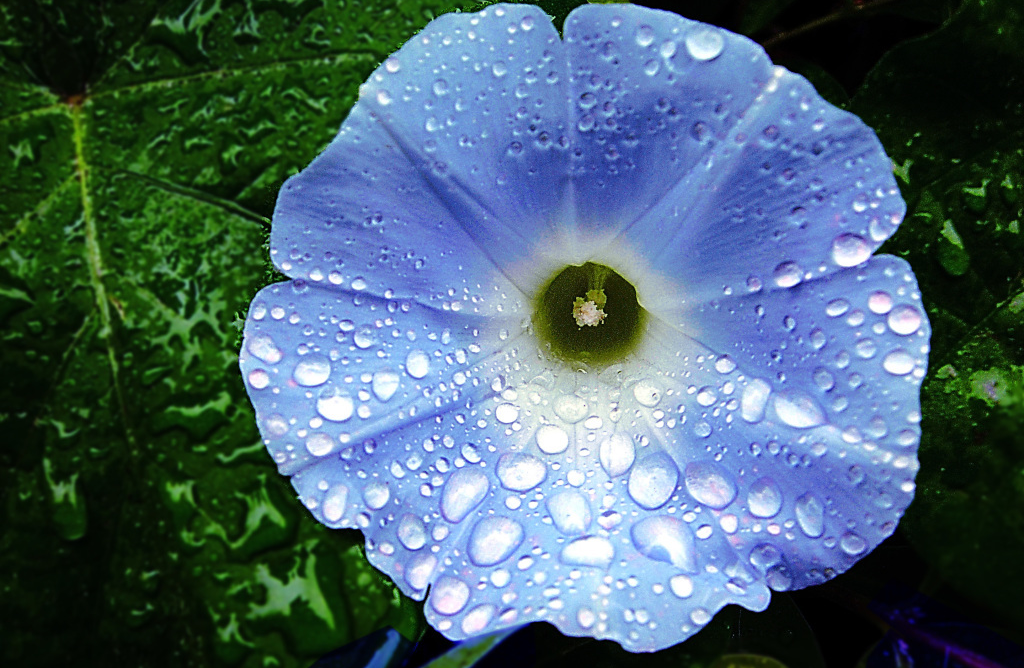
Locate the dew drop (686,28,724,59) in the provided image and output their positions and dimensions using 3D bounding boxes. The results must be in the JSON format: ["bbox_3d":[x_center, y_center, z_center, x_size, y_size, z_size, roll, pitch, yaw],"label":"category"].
[{"bbox_3d":[0.025,-0.037,0.138,0.005,0.004,0.002,3,3,4],"label":"dew drop"}]

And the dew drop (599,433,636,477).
[{"bbox_3d":[0.014,0.015,0.136,0.004,0.003,0.006,6,63,8],"label":"dew drop"}]

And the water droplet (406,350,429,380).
[{"bbox_3d":[-0.012,0.004,0.136,0.003,0.002,0.004,0,78,-22],"label":"water droplet"}]

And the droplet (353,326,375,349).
[{"bbox_3d":[-0.019,0.000,0.135,0.003,0.001,0.003,0,82,-18],"label":"droplet"}]

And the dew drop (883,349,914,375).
[{"bbox_3d":[0.047,0.003,0.130,0.004,0.002,0.003,-5,73,16],"label":"dew drop"}]

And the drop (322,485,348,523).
[{"bbox_3d":[-0.022,0.021,0.130,0.003,0.002,0.005,17,77,-3],"label":"drop"}]

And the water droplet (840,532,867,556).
[{"bbox_3d":[0.039,0.024,0.122,0.003,0.001,0.003,2,70,10],"label":"water droplet"}]

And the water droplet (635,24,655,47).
[{"bbox_3d":[0.017,-0.038,0.135,0.002,0.003,0.001,0,5,2],"label":"water droplet"}]

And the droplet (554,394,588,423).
[{"bbox_3d":[0.008,0.009,0.135,0.004,0.002,0.004,1,60,-3],"label":"droplet"}]

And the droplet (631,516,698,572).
[{"bbox_3d":[0.019,0.027,0.135,0.010,0.003,0.007,35,78,14],"label":"droplet"}]

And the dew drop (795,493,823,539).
[{"bbox_3d":[0.038,0.023,0.135,0.003,0.002,0.006,-15,74,5],"label":"dew drop"}]

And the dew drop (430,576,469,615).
[{"bbox_3d":[-0.007,0.030,0.121,0.004,0.002,0.005,37,68,10],"label":"dew drop"}]

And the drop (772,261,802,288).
[{"bbox_3d":[0.034,-0.007,0.132,0.004,0.002,0.004,-2,80,11],"label":"drop"}]

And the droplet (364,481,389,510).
[{"bbox_3d":[-0.017,0.020,0.131,0.003,0.002,0.004,0,75,-10],"label":"droplet"}]

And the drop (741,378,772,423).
[{"bbox_3d":[0.031,0.009,0.135,0.003,0.002,0.006,14,80,23],"label":"drop"}]

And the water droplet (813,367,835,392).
[{"bbox_3d":[0.038,0.005,0.128,0.003,0.001,0.003,-3,74,11],"label":"water droplet"}]

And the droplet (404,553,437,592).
[{"bbox_3d":[-0.011,0.029,0.129,0.004,0.002,0.005,32,62,7],"label":"droplet"}]

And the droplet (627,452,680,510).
[{"bbox_3d":[0.018,0.019,0.134,0.006,0.003,0.008,11,66,14],"label":"droplet"}]

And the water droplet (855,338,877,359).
[{"bbox_3d":[0.045,0.002,0.136,0.003,0.001,0.003,0,82,12],"label":"water droplet"}]

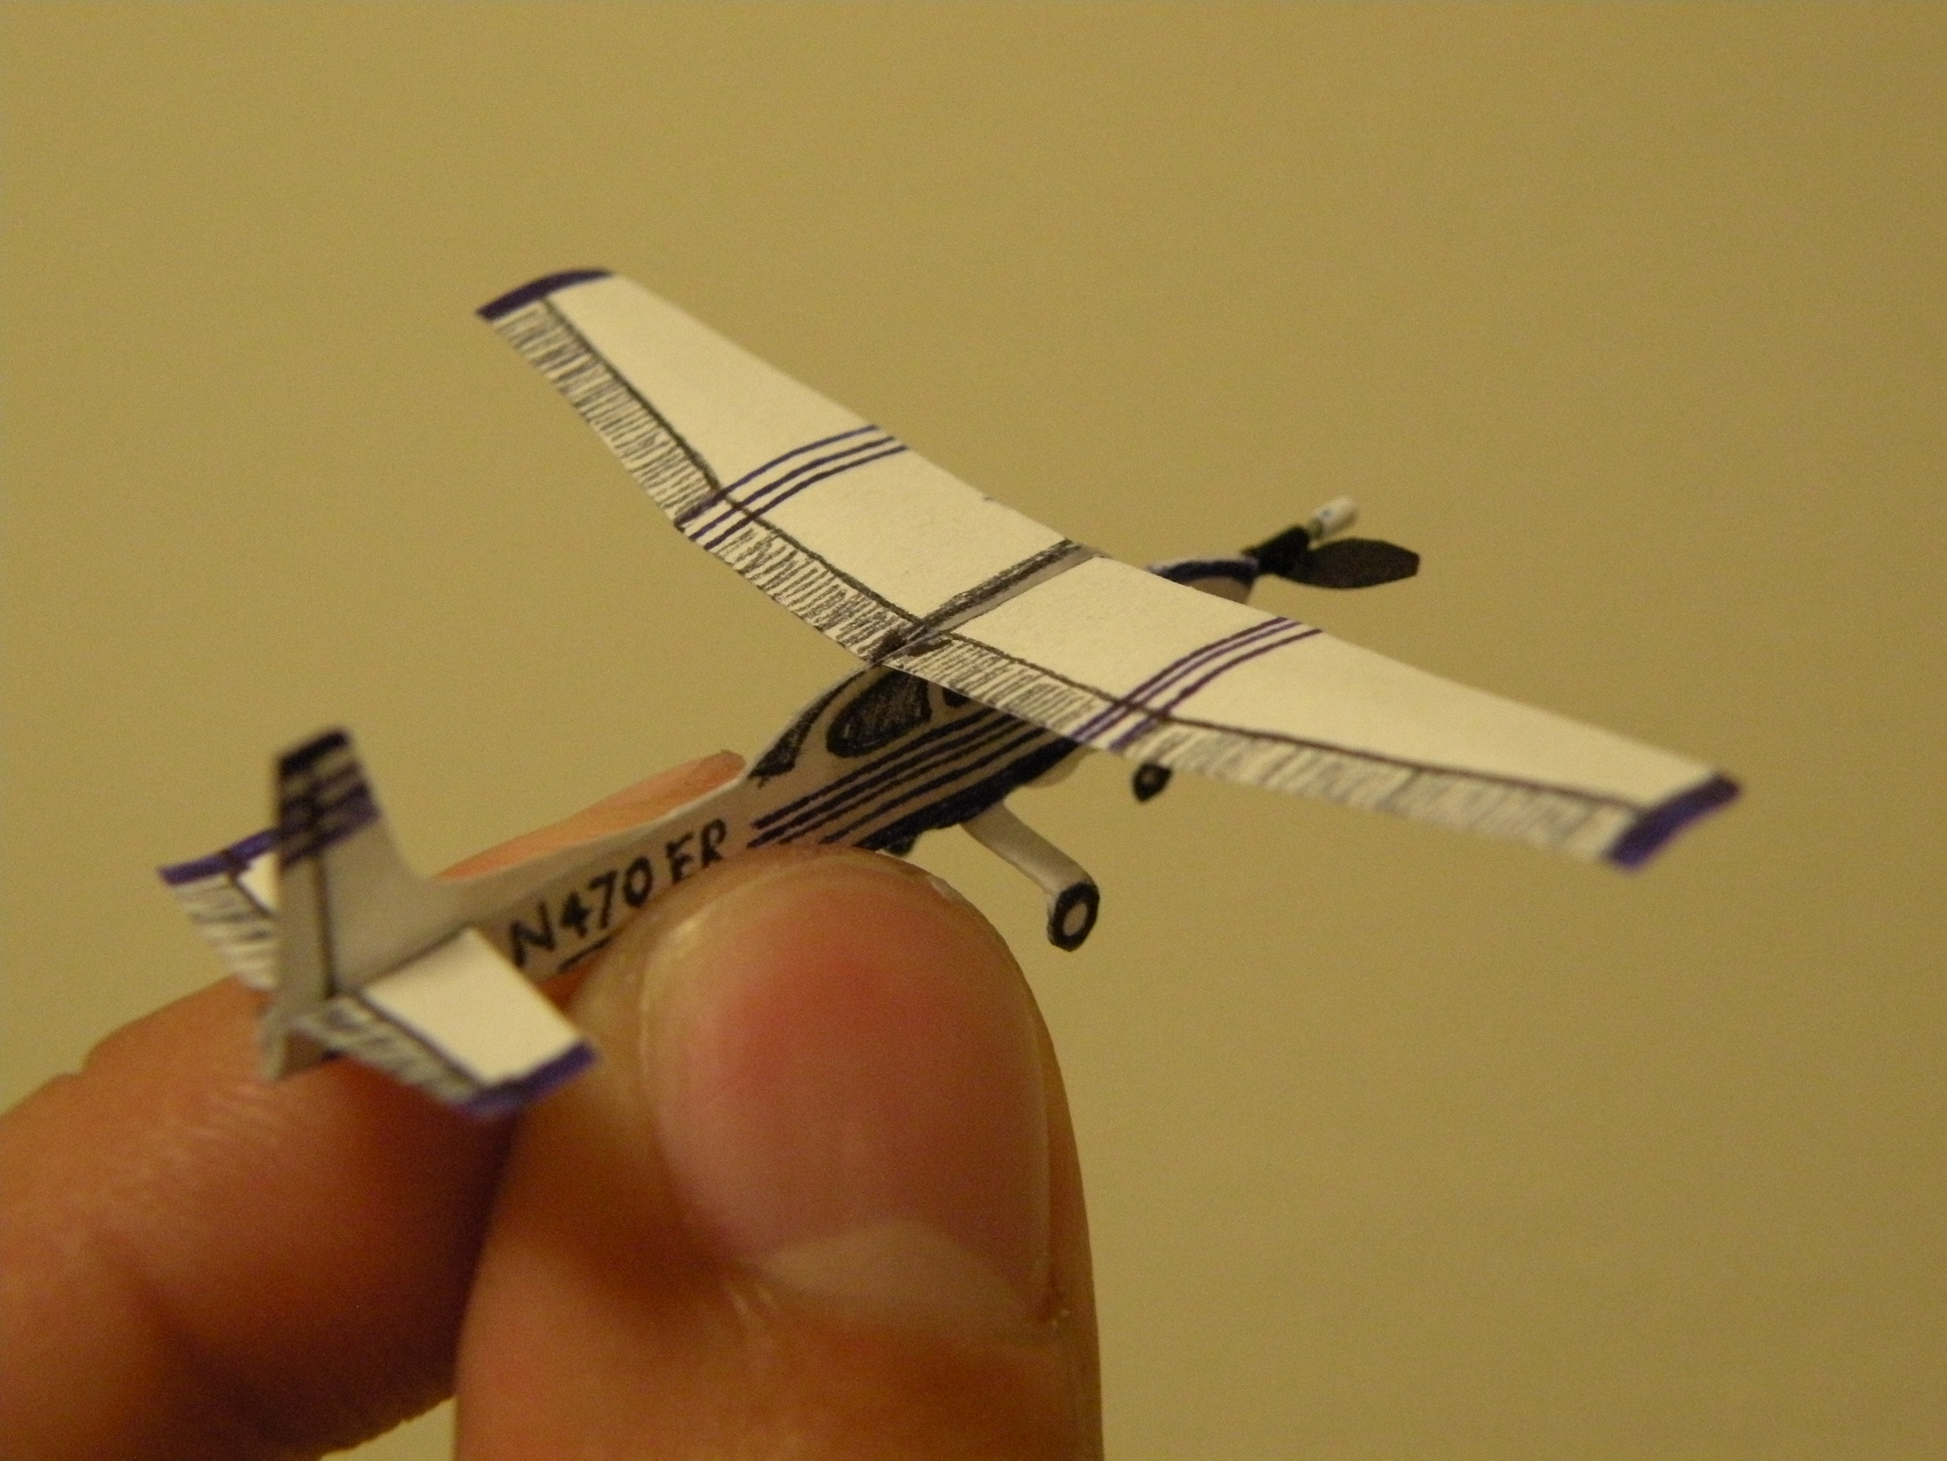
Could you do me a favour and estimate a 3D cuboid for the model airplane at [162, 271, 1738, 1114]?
[{"bbox_3d":[-0.002,-0.001,0.101,0.064,0.019,0.064,28,38,34],"label":"model airplane"}]

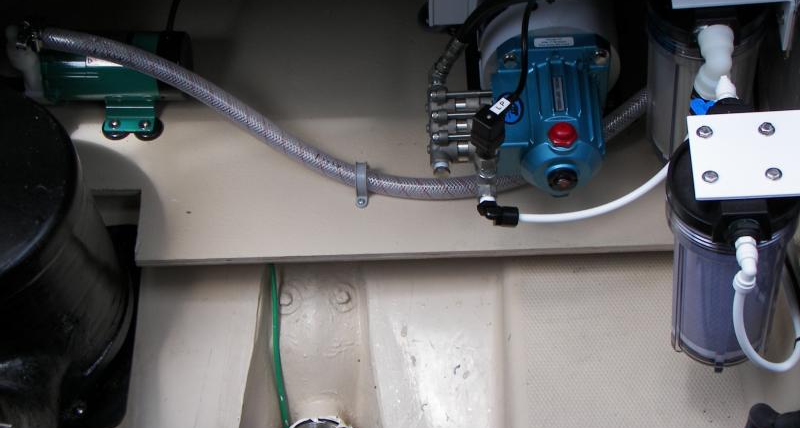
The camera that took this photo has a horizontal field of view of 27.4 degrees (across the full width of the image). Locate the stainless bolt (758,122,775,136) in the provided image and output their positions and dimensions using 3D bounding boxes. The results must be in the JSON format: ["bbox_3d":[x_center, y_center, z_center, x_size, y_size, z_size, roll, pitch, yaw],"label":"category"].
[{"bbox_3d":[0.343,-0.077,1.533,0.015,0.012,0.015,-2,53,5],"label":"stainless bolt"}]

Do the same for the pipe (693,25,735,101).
[{"bbox_3d":[0.314,-0.146,1.649,0.039,0.065,0.055,-2,53,5],"label":"pipe"}]

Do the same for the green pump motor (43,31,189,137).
[{"bbox_3d":[-0.362,-0.178,2.090,0.200,0.115,0.115,1,53,8],"label":"green pump motor"}]

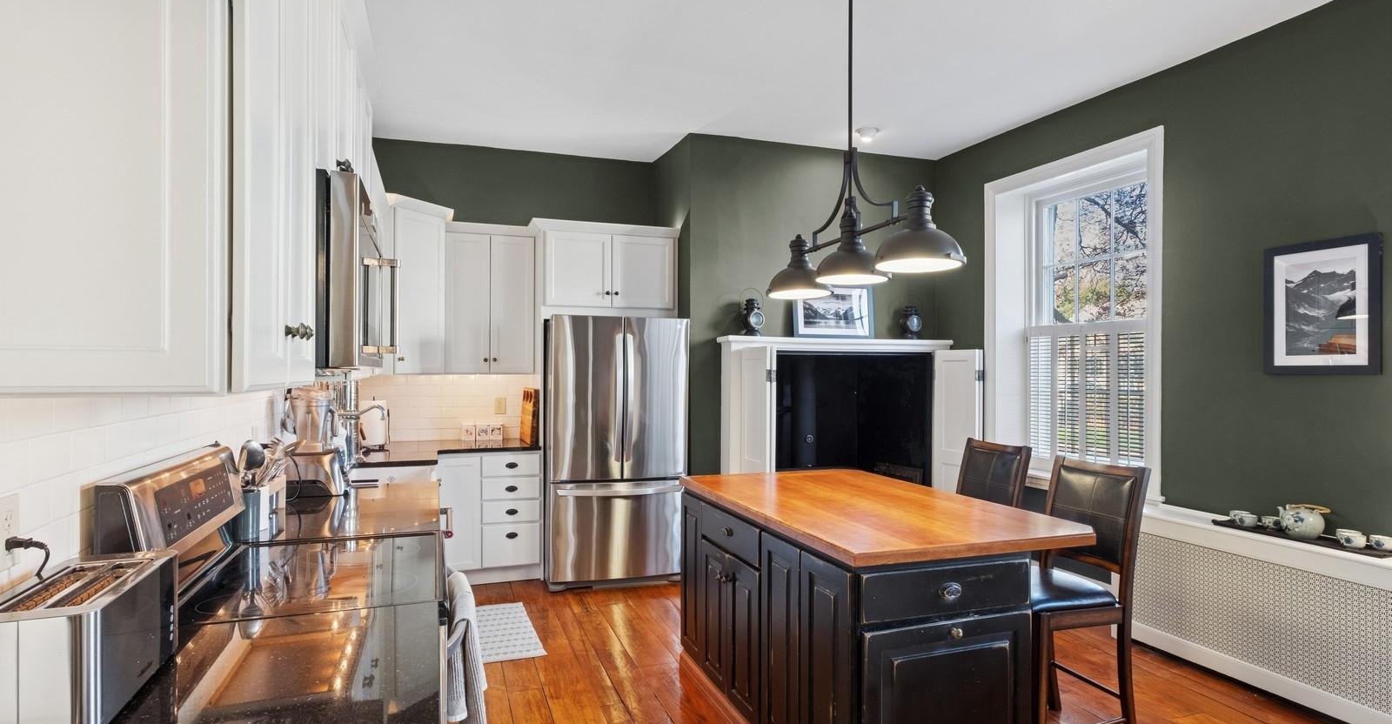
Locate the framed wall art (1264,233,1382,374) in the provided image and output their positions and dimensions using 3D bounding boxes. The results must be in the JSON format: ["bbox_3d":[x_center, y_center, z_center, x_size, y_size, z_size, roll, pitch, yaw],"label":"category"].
[{"bbox_3d":[2.713,-0.237,3.030,0.040,0.580,0.415,0,0,-20],"label":"framed wall art"}]

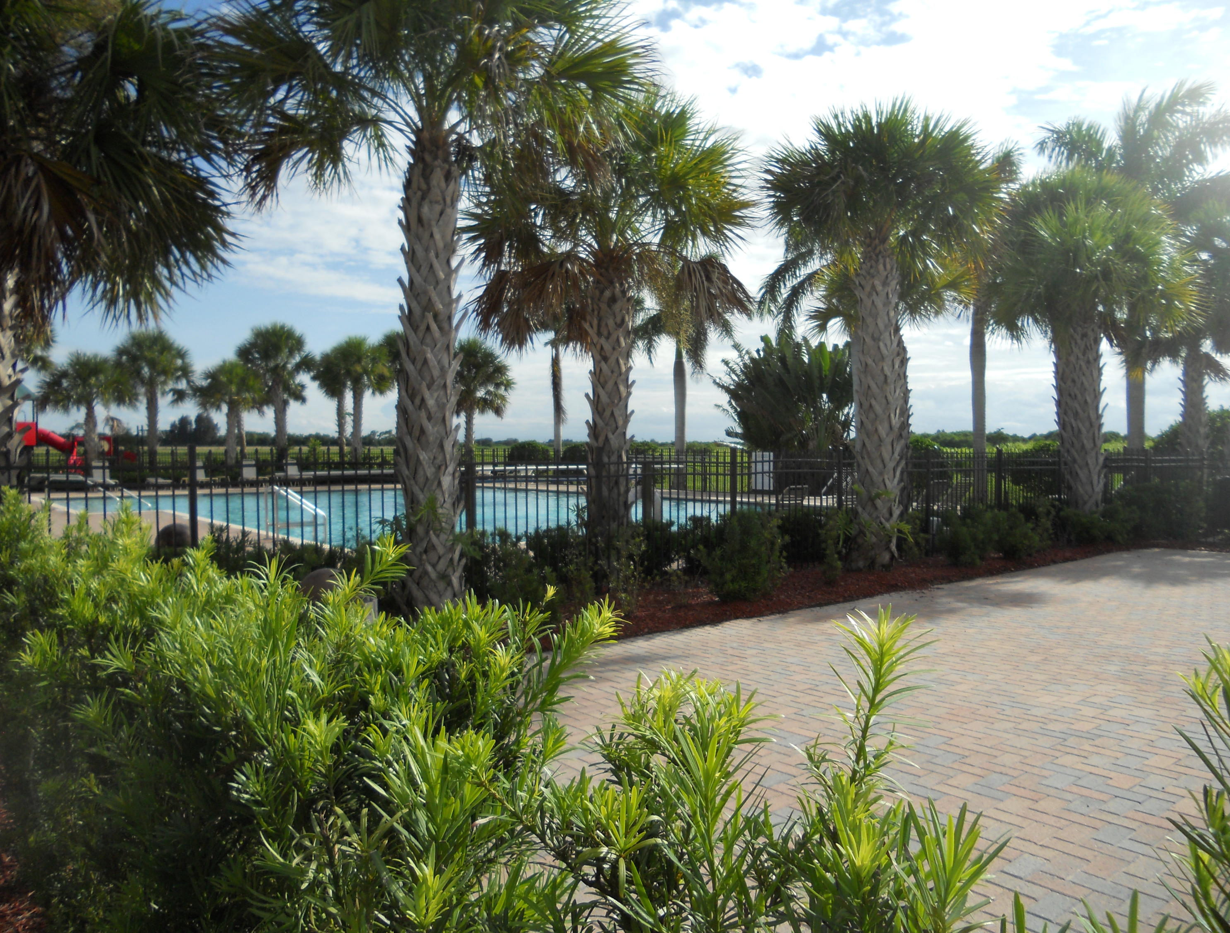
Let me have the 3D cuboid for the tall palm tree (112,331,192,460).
[{"bbox_3d":[-16.872,-2.121,35.464,2.950,5.720,2.900,0,1,0],"label":"tall palm tree"}]

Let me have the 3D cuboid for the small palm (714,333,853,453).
[{"bbox_3d":[5.311,-1.575,28.974,4.730,4.820,3.900,0,1,0],"label":"small palm"}]

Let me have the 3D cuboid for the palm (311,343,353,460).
[{"bbox_3d":[-11.784,-2.369,41.500,2.500,5.530,2.500,-1,2,0],"label":"palm"}]

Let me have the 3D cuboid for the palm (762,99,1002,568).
[{"bbox_3d":[3.195,-1.580,11.600,2.870,5.610,2.870,-1,2,0],"label":"palm"}]

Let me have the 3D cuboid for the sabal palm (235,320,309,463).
[{"bbox_3d":[-12.818,-2.328,36.460,2.880,6.100,2.800,0,1,0],"label":"sabal palm"}]

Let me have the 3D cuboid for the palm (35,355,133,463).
[{"bbox_3d":[-20.743,-1.960,38.000,3.650,5.020,3.500,-1,2,0],"label":"palm"}]

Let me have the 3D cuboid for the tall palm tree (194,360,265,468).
[{"bbox_3d":[-15.488,-1.895,39.000,2.850,4.770,2.850,-1,2,0],"label":"tall palm tree"}]

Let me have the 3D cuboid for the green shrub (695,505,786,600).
[{"bbox_3d":[1.200,0.811,9.219,0.840,0.840,0.780,0,1,0],"label":"green shrub"}]

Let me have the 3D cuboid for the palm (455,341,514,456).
[{"bbox_3d":[-5.709,-2.464,40.000,2.950,5.690,2.950,-1,2,0],"label":"palm"}]

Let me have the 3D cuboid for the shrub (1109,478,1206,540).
[{"bbox_3d":[8.335,0.642,14.900,1.450,0.910,1.250,-1,2,0],"label":"shrub"}]

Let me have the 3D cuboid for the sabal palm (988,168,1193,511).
[{"bbox_3d":[7.143,-1.645,14.569,3.060,5.650,2.900,0,1,0],"label":"sabal palm"}]

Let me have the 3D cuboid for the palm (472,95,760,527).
[{"bbox_3d":[-0.051,-1.374,10.274,3.020,5.170,2.900,0,1,0],"label":"palm"}]

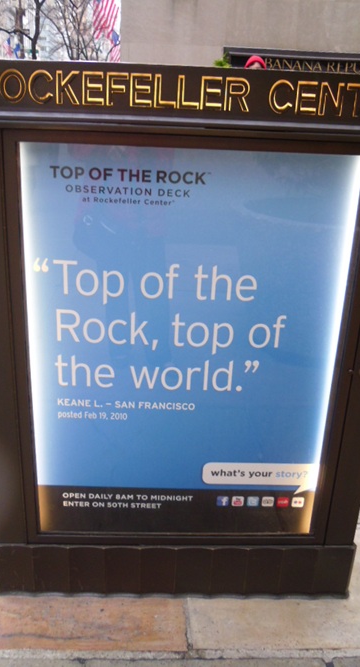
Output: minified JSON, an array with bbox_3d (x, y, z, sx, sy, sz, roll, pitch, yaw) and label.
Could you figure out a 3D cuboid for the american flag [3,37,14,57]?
[{"bbox_3d":[-31.177,-52.128,108.564,1.900,3.490,0.600,2,20,-2],"label":"american flag"}]

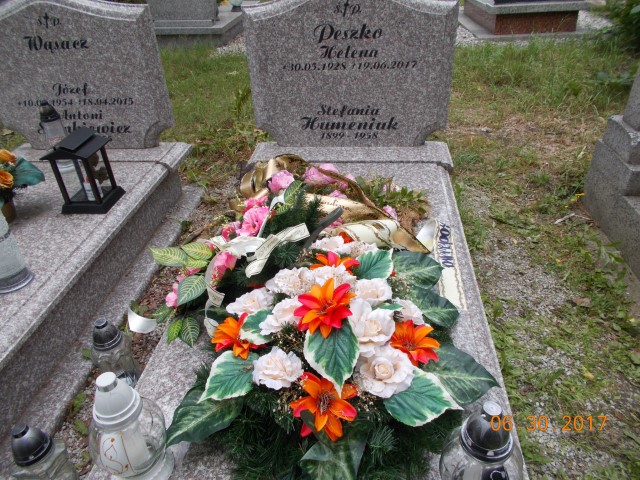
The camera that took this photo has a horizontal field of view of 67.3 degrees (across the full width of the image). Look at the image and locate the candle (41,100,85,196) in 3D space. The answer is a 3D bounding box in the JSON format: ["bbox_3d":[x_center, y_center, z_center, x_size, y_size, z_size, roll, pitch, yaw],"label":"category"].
[{"bbox_3d":[-1.292,-0.505,2.364,0.117,0.343,0.117,2,33,7],"label":"candle"}]

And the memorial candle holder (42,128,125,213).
[{"bbox_3d":[-0.998,-0.295,2.039,0.200,0.317,0.222,2,33,7],"label":"memorial candle holder"}]

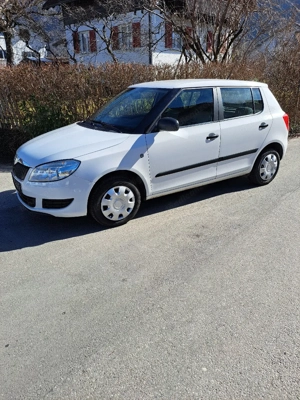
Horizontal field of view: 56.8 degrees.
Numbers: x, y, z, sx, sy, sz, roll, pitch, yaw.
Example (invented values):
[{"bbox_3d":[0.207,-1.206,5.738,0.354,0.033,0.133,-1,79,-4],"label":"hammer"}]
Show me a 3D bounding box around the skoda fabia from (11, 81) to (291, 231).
[{"bbox_3d":[0.205,-0.885,3.940,3.980,1.490,1.710,-14,26,-29],"label":"skoda fabia"}]

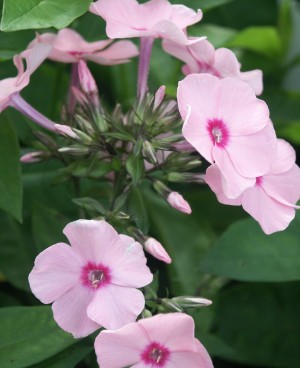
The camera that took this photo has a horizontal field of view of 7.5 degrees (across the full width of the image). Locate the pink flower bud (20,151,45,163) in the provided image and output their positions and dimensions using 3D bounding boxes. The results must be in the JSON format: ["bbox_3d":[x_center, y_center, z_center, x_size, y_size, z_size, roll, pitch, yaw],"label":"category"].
[{"bbox_3d":[-0.030,-0.007,0.585,0.007,0.003,0.003,-12,0,-6],"label":"pink flower bud"}]

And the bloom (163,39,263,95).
[{"bbox_3d":[0.015,-0.029,0.568,0.025,0.009,0.024,24,23,-7],"label":"bloom"}]

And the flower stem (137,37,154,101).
[{"bbox_3d":[-0.001,-0.028,0.550,0.003,0.015,0.003,9,6,0],"label":"flower stem"}]

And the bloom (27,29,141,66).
[{"bbox_3d":[-0.017,-0.035,0.587,0.028,0.007,0.026,3,9,0],"label":"bloom"}]

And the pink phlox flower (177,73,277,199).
[{"bbox_3d":[0.018,-0.011,0.543,0.027,0.029,0.010,-12,-6,-33],"label":"pink phlox flower"}]

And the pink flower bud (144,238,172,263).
[{"bbox_3d":[0.002,0.017,0.565,0.008,0.004,0.004,41,0,16],"label":"pink flower bud"}]

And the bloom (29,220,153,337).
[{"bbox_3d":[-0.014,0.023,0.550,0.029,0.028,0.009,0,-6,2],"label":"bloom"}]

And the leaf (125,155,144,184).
[{"bbox_3d":[-0.004,-0.003,0.568,0.005,0.008,0.003,4,-18,7],"label":"leaf"}]

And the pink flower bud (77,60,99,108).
[{"bbox_3d":[-0.015,-0.024,0.550,0.003,0.012,0.003,-21,6,0],"label":"pink flower bud"}]

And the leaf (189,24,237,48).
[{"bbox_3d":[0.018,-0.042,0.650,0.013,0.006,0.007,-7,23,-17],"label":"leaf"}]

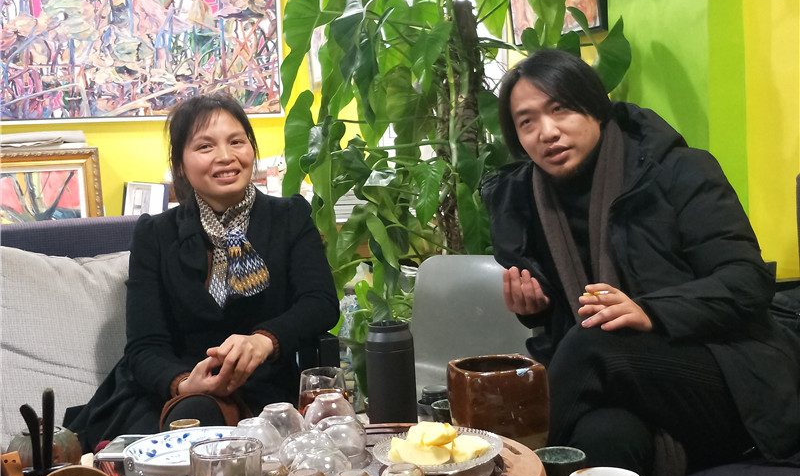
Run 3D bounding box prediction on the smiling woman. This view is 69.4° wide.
[{"bbox_3d":[-0.400,0.280,1.210,0.560,1.180,0.680,-2,-1,-10],"label":"smiling woman"}]

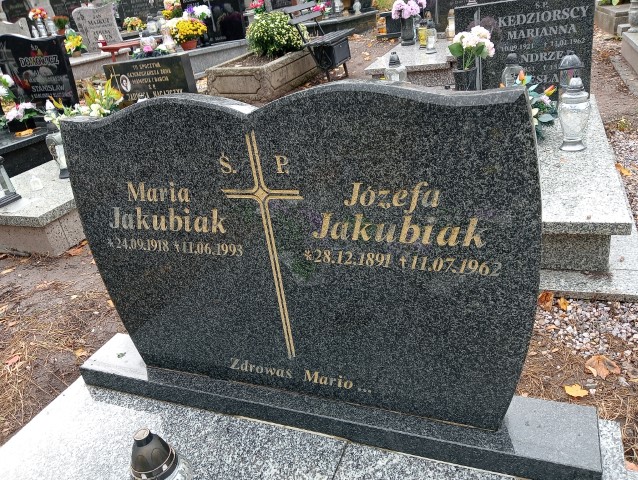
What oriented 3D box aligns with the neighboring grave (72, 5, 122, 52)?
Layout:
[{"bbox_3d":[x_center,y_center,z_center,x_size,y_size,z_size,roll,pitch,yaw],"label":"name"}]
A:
[{"bbox_3d":[-3.902,-3.726,9.100,0.740,0.760,0.120,-19,28,-18],"label":"neighboring grave"}]

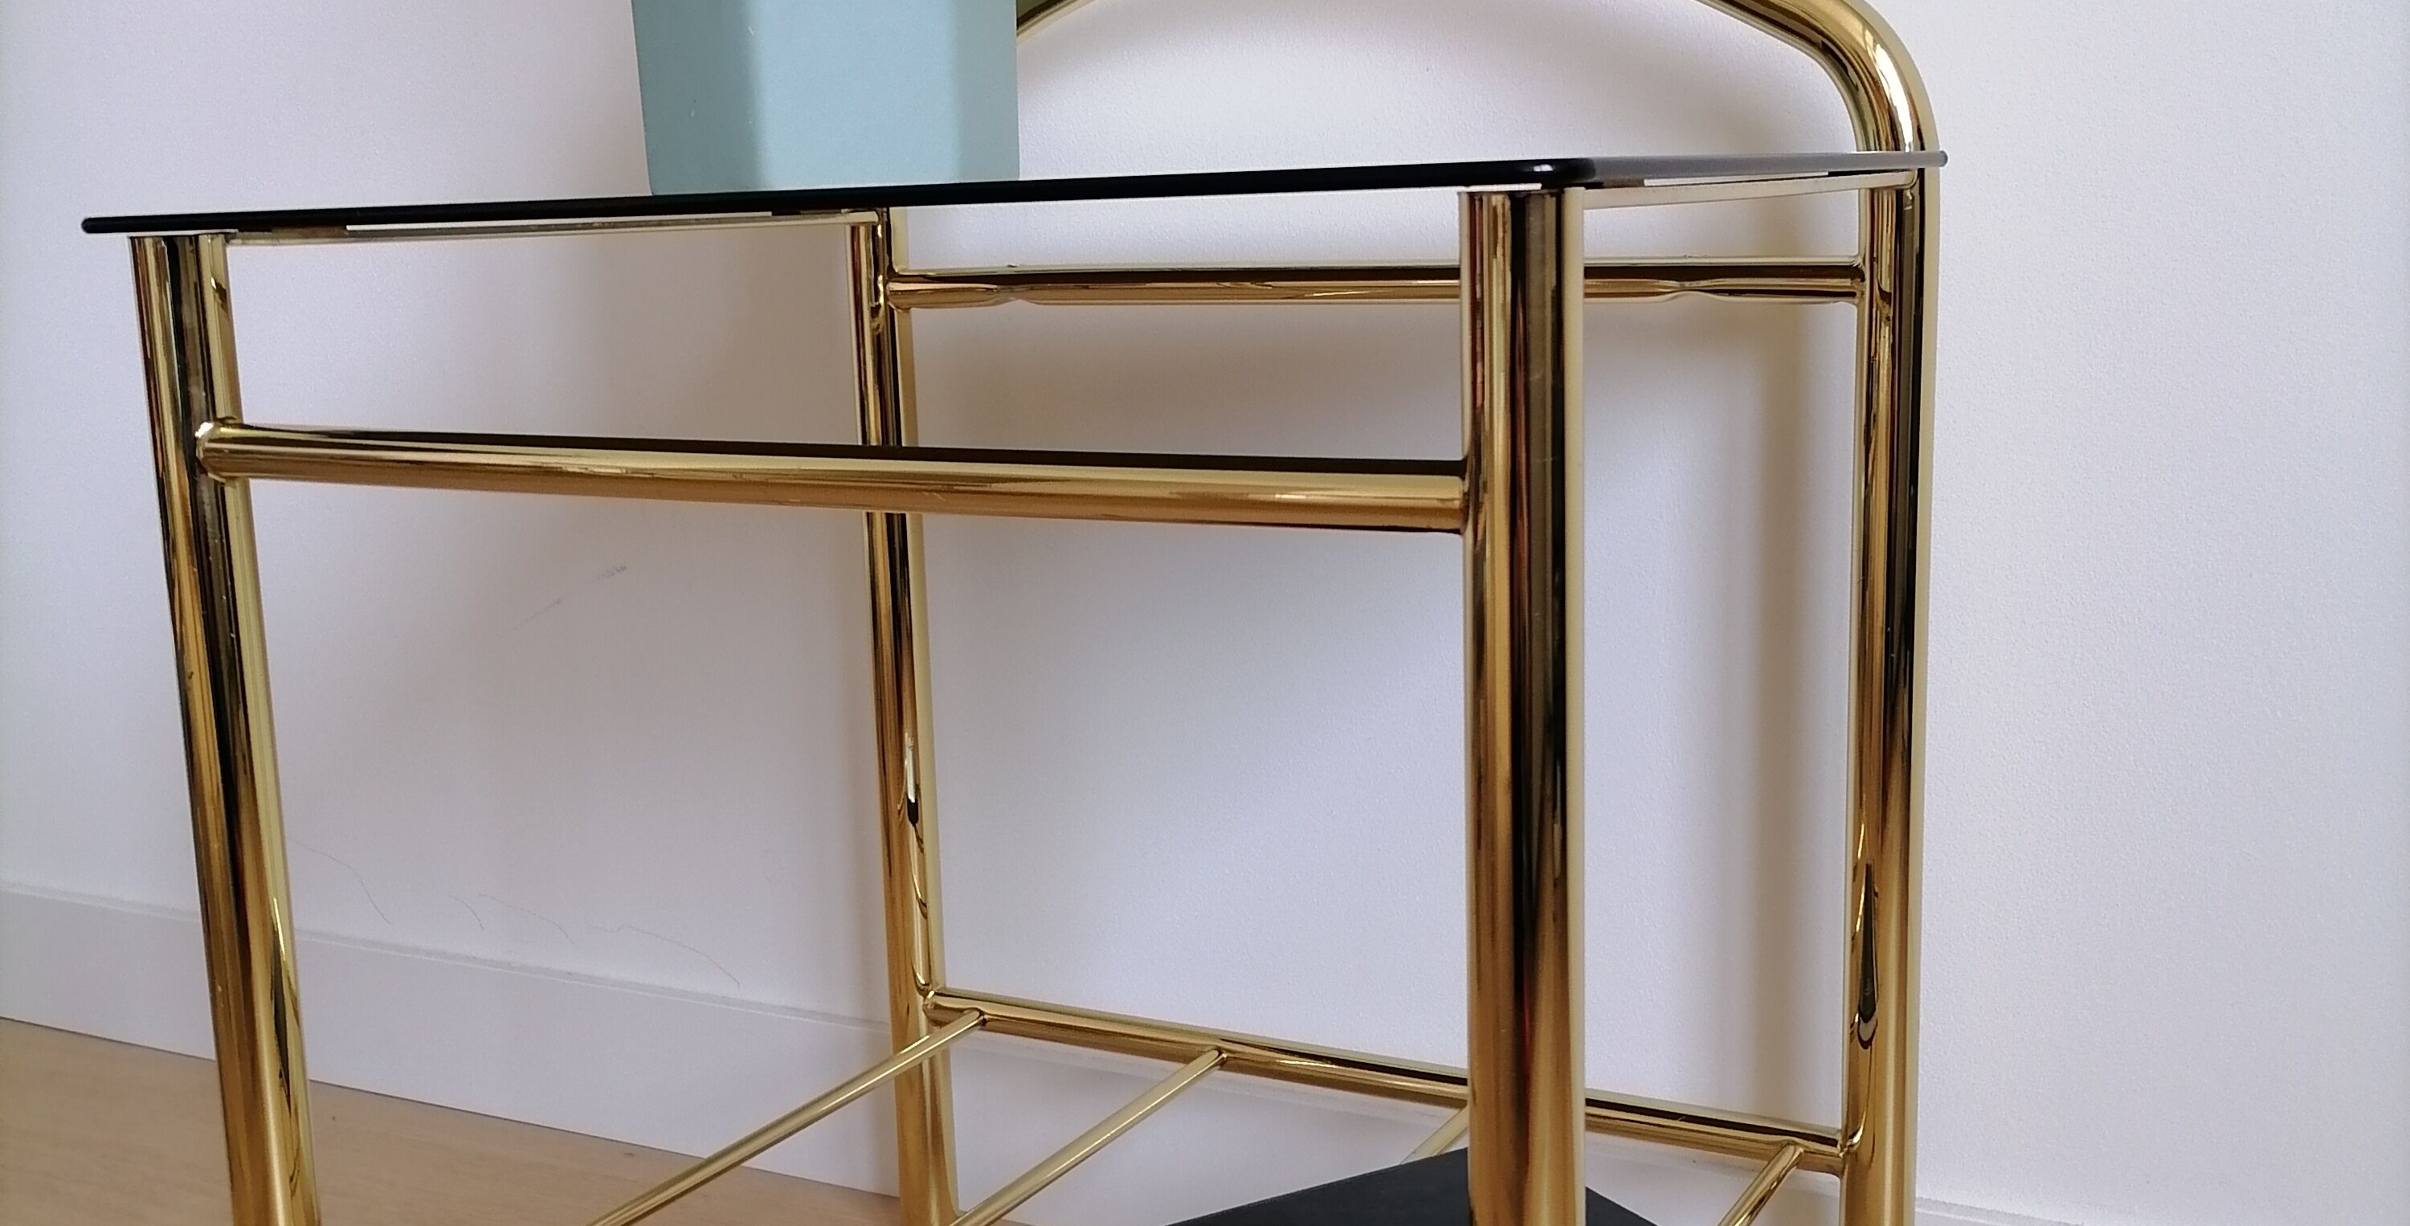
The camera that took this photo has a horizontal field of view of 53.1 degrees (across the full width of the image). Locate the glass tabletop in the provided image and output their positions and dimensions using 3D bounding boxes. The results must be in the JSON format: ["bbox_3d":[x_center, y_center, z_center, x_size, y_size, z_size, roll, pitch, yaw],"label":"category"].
[{"bbox_3d":[-0.042,-0.124,0.715,0.446,0.006,0.329,4,11,28],"label":"glass tabletop"}]

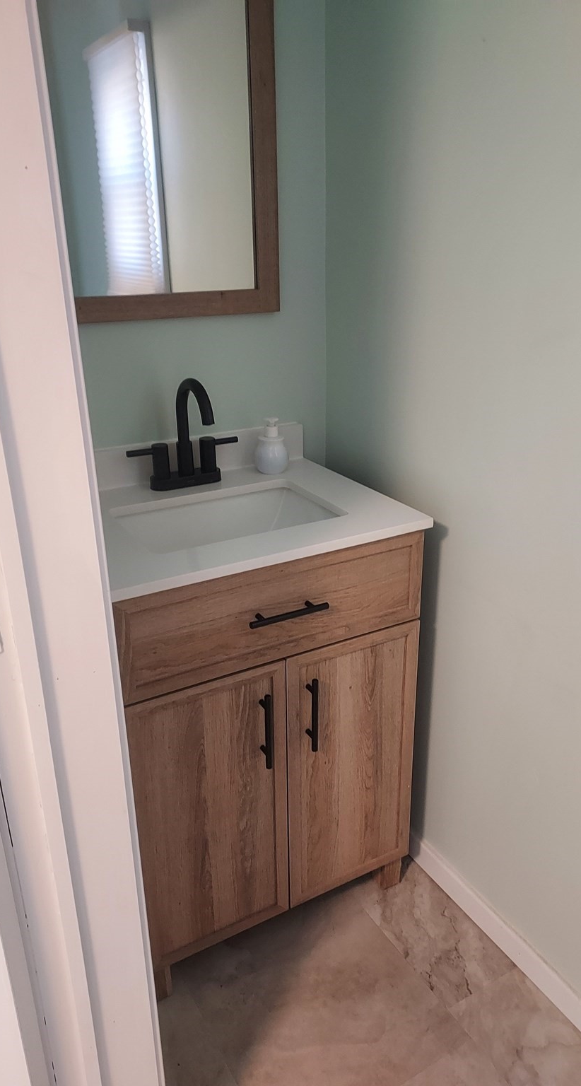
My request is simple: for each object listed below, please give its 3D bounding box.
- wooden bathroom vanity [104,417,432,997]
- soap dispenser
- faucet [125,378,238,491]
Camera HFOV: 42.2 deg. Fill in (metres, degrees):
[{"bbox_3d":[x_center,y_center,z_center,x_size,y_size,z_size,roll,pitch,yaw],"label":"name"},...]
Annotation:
[{"bbox_3d":[-0.119,0.315,1.556,0.613,0.964,0.512,-12,24,-26],"label":"wooden bathroom vanity"},{"bbox_3d":[-0.041,-0.211,1.624,0.072,0.117,0.072,-1,22,0],"label":"soap dispenser"},{"bbox_3d":[-0.187,-0.207,1.472,0.242,0.226,0.185,-12,24,-26],"label":"faucet"}]

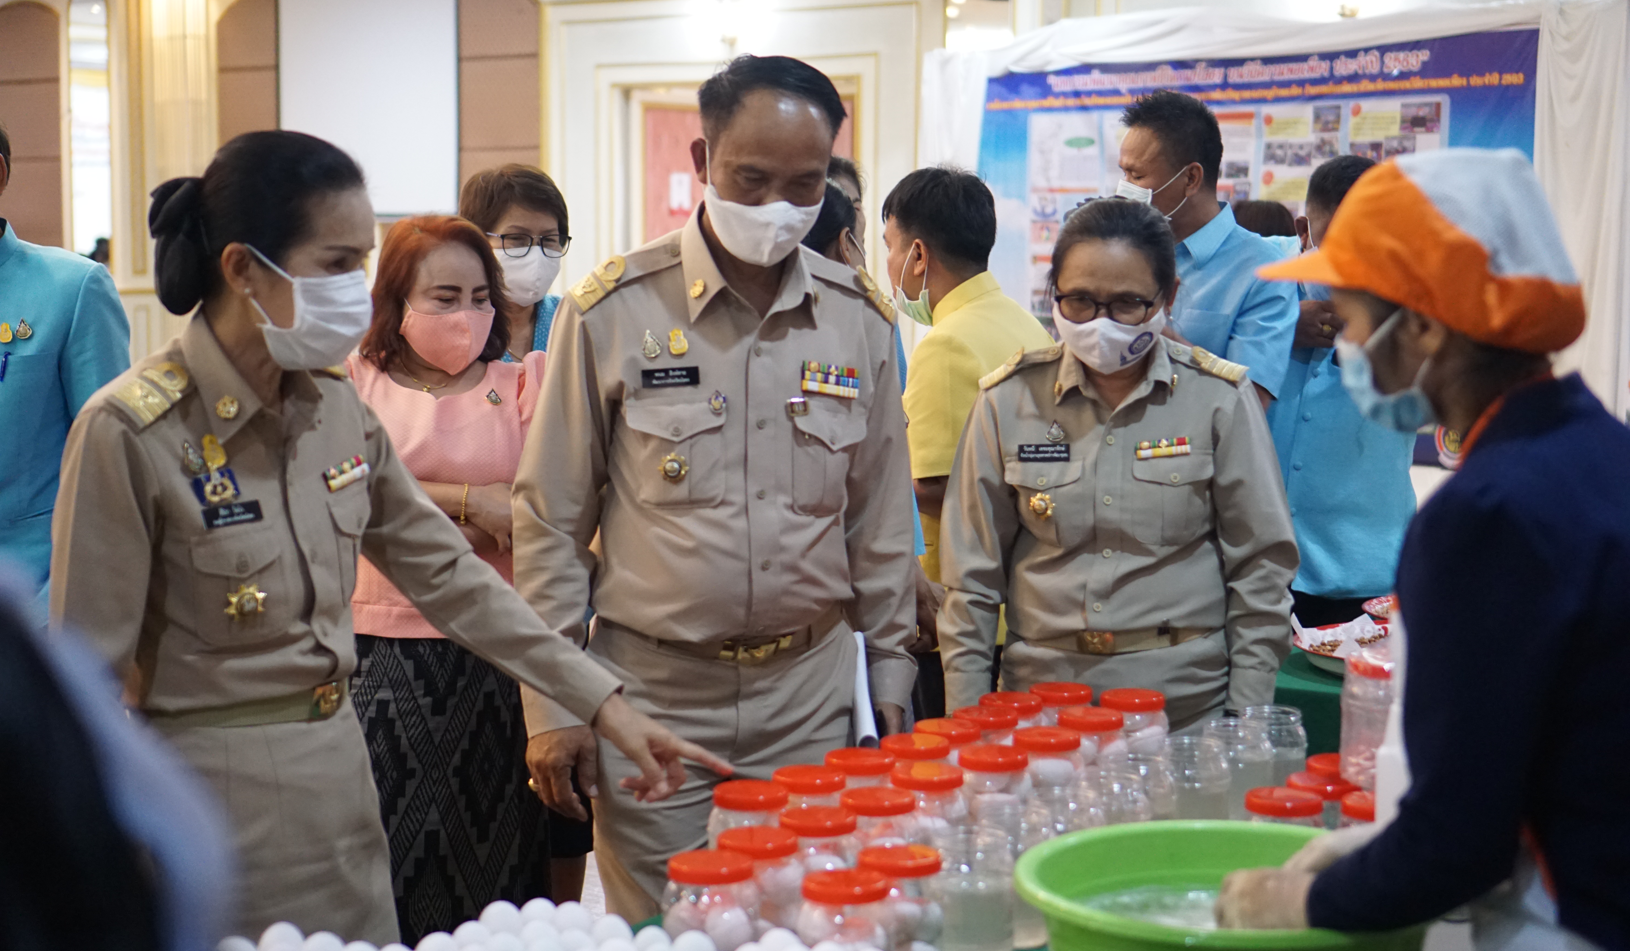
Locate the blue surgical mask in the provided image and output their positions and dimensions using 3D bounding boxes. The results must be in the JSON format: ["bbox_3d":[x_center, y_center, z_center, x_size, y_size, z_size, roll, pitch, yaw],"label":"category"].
[{"bbox_3d":[0.575,-0.106,2.360,0.110,0.110,0.135,-21,-2,23],"label":"blue surgical mask"}]

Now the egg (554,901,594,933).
[{"bbox_3d":[-0.260,0.485,2.534,0.043,0.056,0.043,0,6,0],"label":"egg"}]

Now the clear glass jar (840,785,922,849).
[{"bbox_3d":[0.072,0.431,2.713,0.101,0.128,0.101,0,7,0],"label":"clear glass jar"}]

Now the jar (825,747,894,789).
[{"bbox_3d":[0.057,0.426,2.970,0.098,0.145,0.098,0,6,0],"label":"jar"}]

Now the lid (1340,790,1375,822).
[{"bbox_3d":[0.672,0.394,2.800,0.090,0.016,0.090,1,7,0],"label":"lid"}]

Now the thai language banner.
[{"bbox_3d":[1.127,-0.644,6.620,0.020,1.086,2.349,-3,8,-31],"label":"thai language banner"}]

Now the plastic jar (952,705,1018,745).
[{"bbox_3d":[0.233,0.390,3.215,0.100,0.135,0.100,0,6,0],"label":"plastic jar"}]

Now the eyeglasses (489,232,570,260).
[{"bbox_3d":[-0.521,-0.417,4.191,0.140,0.043,0.142,-3,14,-28],"label":"eyeglasses"}]

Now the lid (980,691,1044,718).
[{"bbox_3d":[0.268,0.313,3.214,0.086,0.015,0.086,0,7,0],"label":"lid"}]

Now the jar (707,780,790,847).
[{"bbox_3d":[-0.076,0.445,2.795,0.098,0.145,0.098,0,6,0],"label":"jar"}]

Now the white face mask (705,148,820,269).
[{"bbox_3d":[-0.064,-0.329,2.850,0.145,0.110,0.115,-1,29,-12],"label":"white face mask"}]

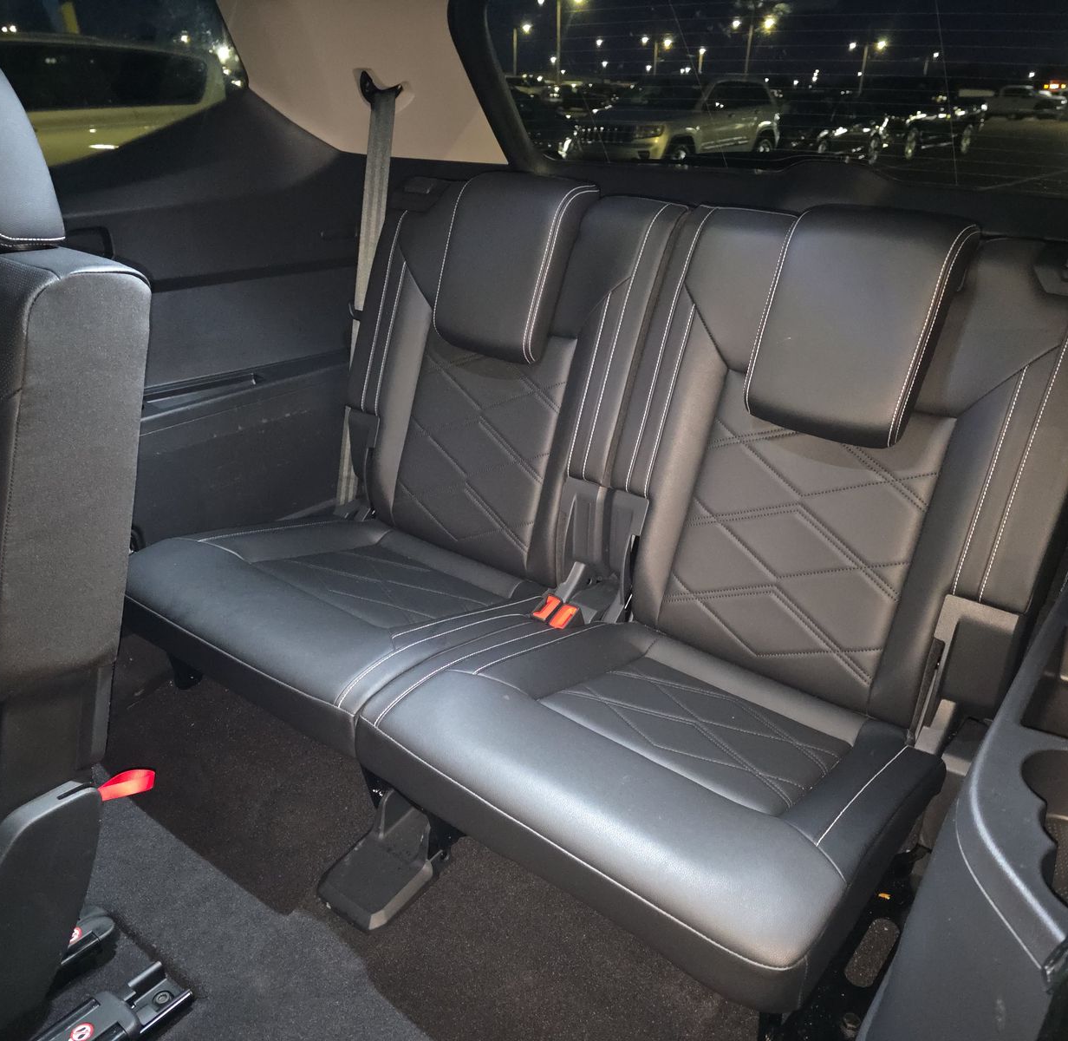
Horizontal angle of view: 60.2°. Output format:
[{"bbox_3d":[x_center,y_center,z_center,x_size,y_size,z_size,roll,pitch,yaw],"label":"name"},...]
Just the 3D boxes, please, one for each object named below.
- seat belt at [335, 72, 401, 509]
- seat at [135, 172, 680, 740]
[{"bbox_3d":[-0.313,-0.406,1.709,0.065,0.791,0.040,6,16,-10],"label":"seat belt"},{"bbox_3d":[-0.199,-0.140,1.386,0.567,0.666,0.738,19,31,33],"label":"seat"}]

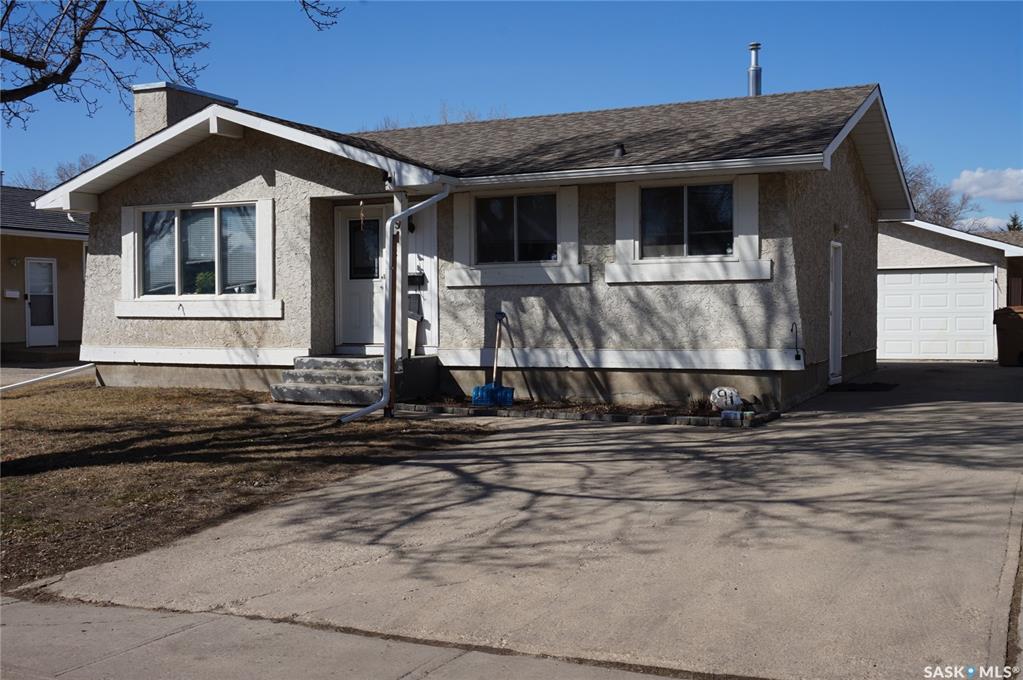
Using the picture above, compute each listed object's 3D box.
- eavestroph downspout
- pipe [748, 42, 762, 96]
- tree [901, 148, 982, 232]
[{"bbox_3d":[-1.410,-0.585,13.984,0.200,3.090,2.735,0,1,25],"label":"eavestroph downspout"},{"bbox_3d":[4.119,-4.548,18.696,0.225,0.954,0.225,0,1,25],"label":"pipe"},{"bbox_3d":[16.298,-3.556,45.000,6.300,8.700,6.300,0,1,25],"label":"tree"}]

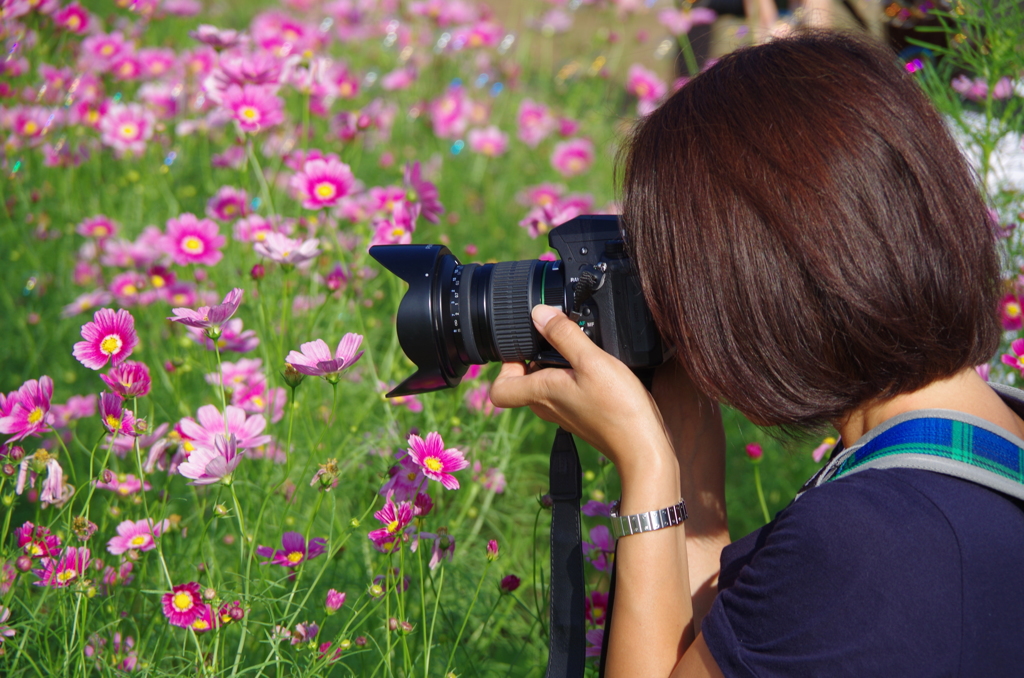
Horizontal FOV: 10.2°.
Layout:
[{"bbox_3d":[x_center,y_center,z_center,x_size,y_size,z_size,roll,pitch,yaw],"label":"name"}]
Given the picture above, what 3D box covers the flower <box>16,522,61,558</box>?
[{"bbox_3d":[-0.326,0.139,3.950,0.031,0.015,0.028,-1,53,-4],"label":"flower"}]

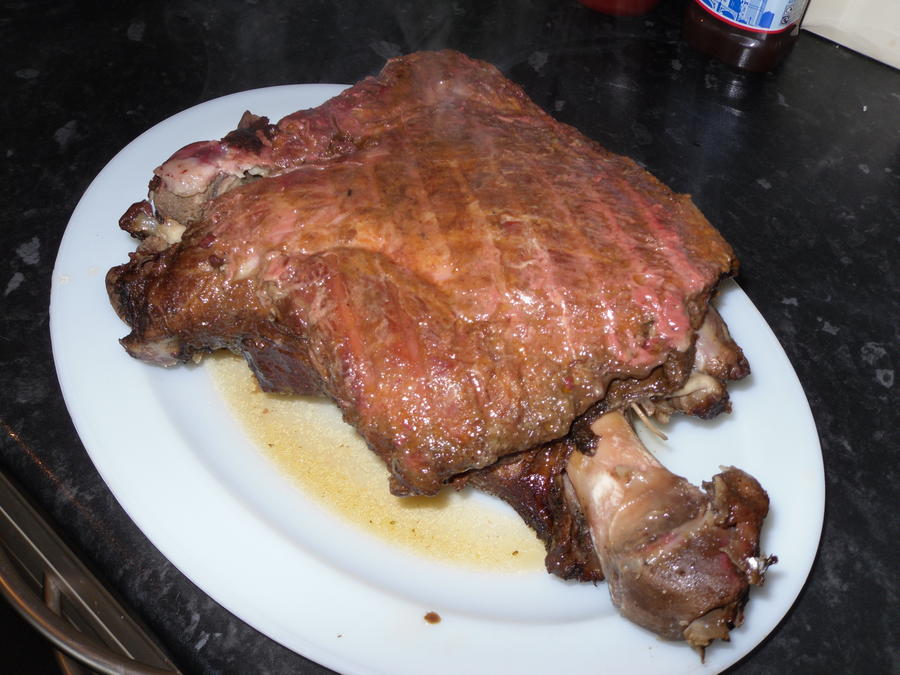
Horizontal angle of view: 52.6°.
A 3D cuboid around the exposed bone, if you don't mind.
[{"bbox_3d":[0.081,0.062,0.340,0.070,0.048,0.101,-16,52,-13],"label":"exposed bone"}]

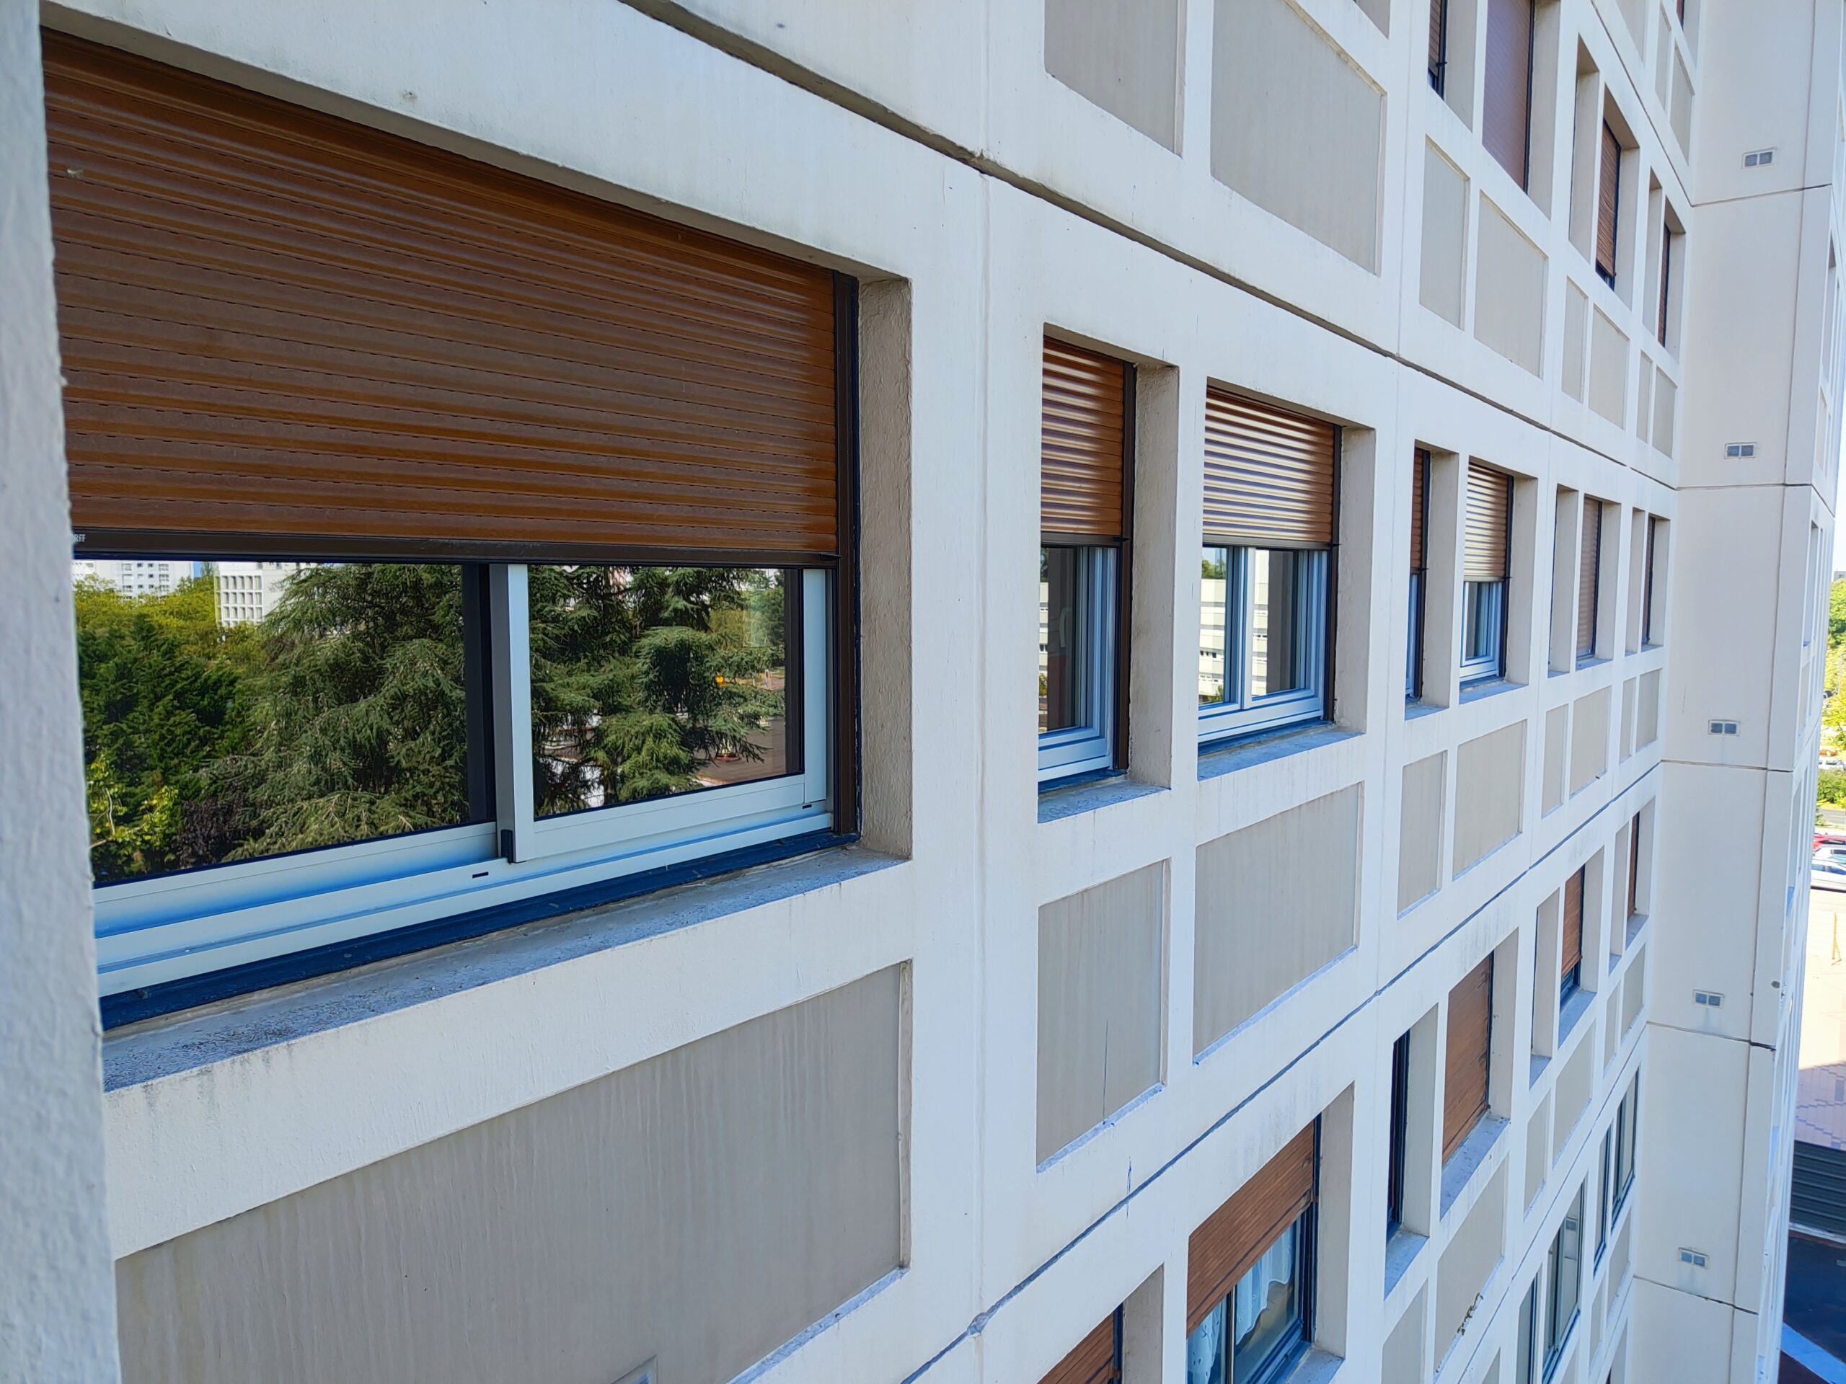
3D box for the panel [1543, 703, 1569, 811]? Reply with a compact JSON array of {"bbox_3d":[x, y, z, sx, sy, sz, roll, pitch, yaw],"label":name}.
[{"bbox_3d":[4.213,0.451,8.209,0.038,0.677,0.705,4,6,38],"label":"panel"}]

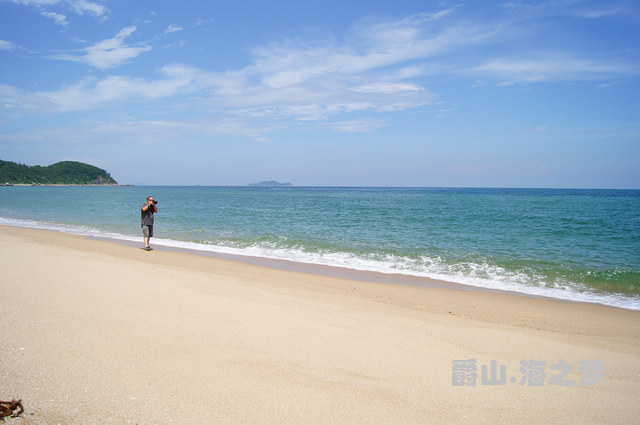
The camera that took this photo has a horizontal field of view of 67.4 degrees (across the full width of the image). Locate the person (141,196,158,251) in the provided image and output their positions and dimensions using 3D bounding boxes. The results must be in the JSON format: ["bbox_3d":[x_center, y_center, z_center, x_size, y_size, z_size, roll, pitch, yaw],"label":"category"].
[{"bbox_3d":[-5.370,0.353,15.100,0.450,1.710,0.520,2,4,31],"label":"person"}]

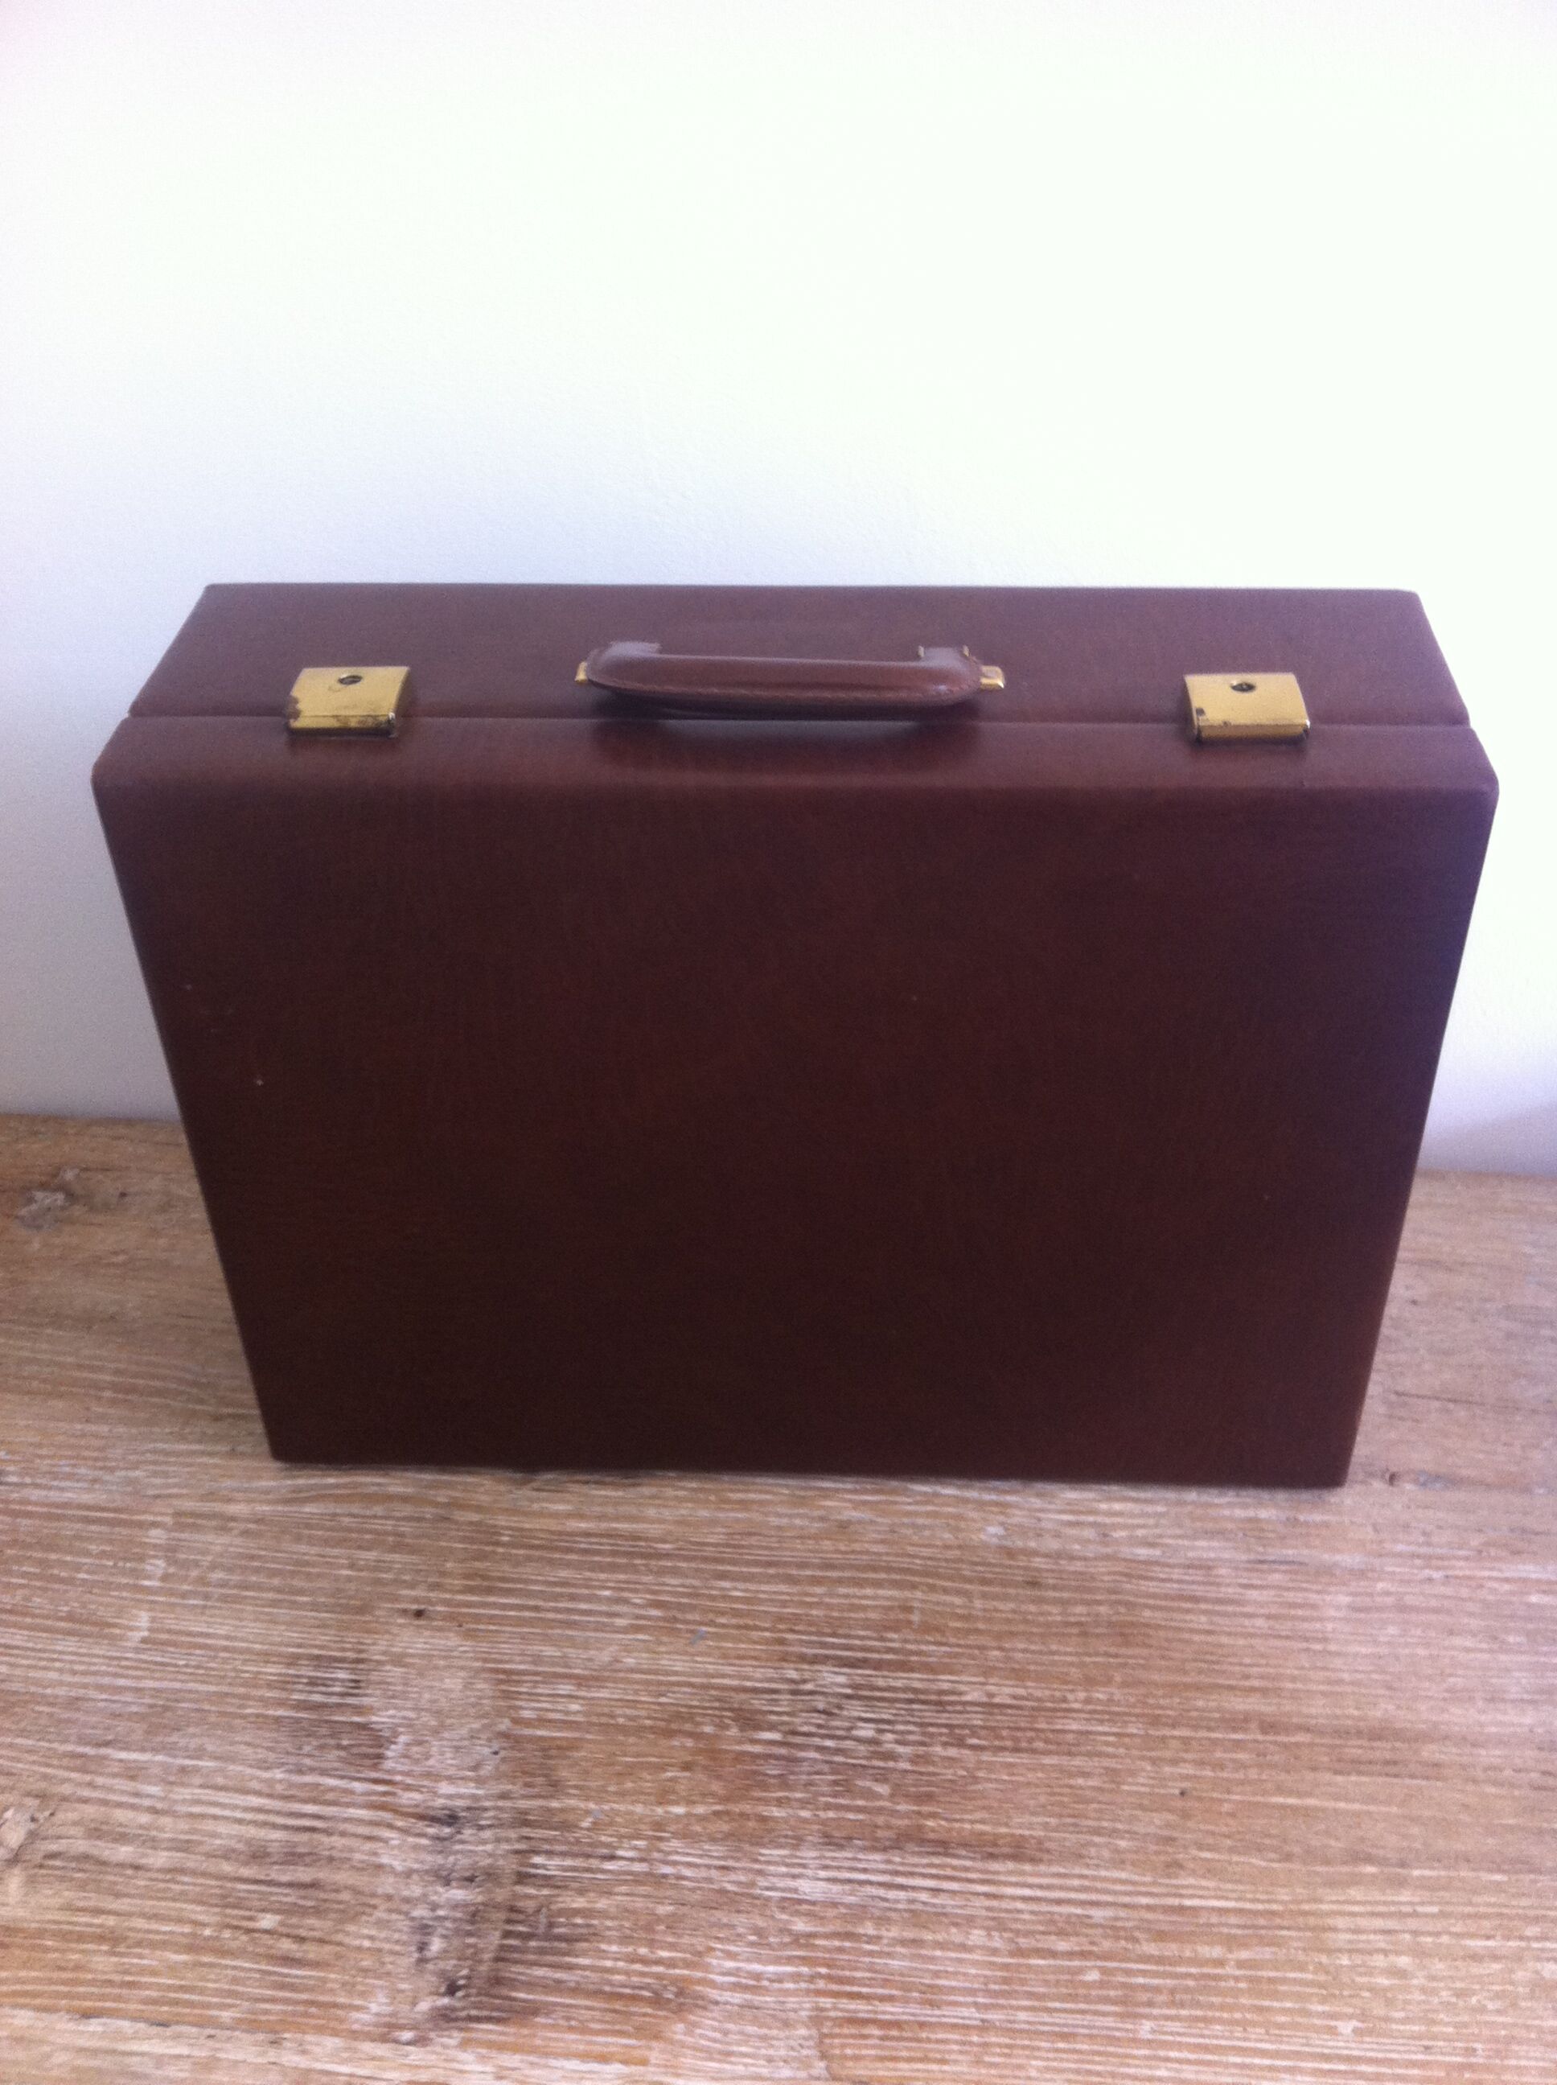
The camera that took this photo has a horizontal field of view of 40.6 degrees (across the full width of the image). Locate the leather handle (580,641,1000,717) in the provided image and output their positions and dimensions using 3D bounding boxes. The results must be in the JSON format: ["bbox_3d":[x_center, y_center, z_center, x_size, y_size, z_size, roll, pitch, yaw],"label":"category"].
[{"bbox_3d":[0.003,-0.123,0.705,0.141,0.022,0.041,1,38,3],"label":"leather handle"}]

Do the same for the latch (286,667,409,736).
[{"bbox_3d":[-0.146,-0.117,0.714,0.036,0.008,0.036,1,38,3],"label":"latch"}]

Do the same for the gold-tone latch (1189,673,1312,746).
[{"bbox_3d":[0.155,-0.112,0.696,0.036,0.008,0.036,1,38,3],"label":"gold-tone latch"}]

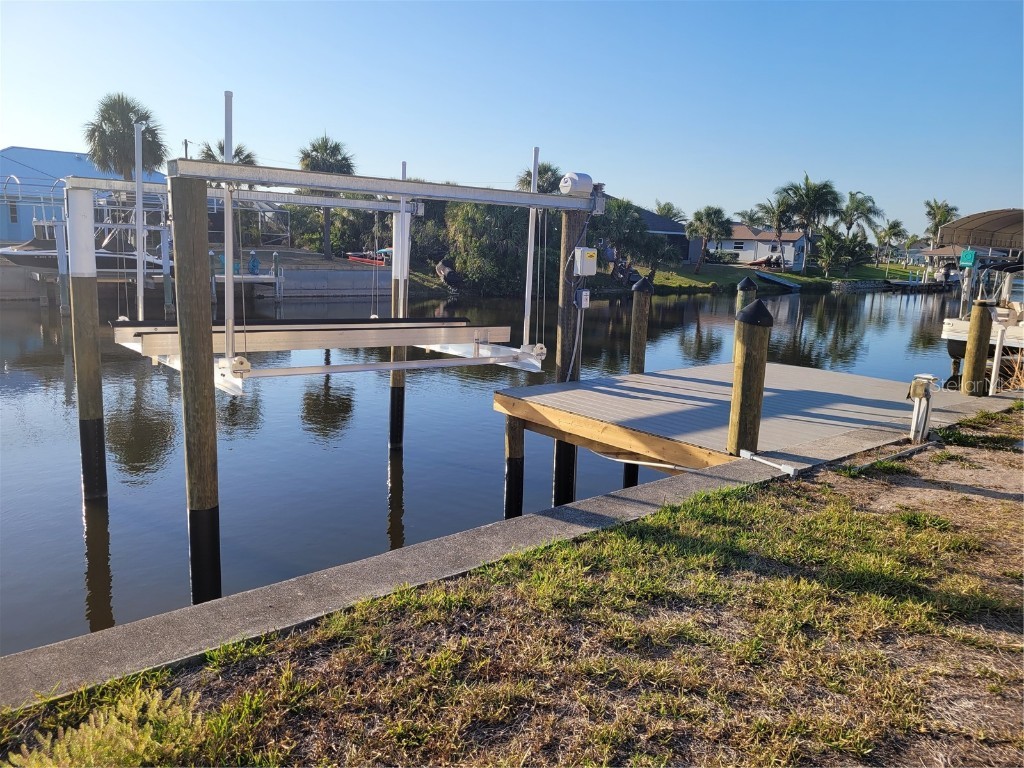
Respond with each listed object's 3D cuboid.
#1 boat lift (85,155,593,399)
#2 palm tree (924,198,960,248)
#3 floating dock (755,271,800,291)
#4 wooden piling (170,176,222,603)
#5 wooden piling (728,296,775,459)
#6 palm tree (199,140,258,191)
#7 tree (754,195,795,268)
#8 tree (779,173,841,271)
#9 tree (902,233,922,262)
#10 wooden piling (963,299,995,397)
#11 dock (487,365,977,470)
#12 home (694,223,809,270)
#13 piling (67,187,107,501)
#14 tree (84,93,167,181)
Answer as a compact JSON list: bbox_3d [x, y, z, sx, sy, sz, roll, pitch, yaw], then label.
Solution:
[{"bbox_3d":[-1.938,-1.282,8.809,4.772,2.038,3.775,-6,13,-39],"label":"boat lift"},{"bbox_3d":[72.598,-25.946,130.000,6.590,10.990,6.590,7,11,28],"label":"palm tree"},{"bbox_3d":[24.082,-9.338,69.830,4.200,0.250,1.300,29,23,31],"label":"floating dock"},{"bbox_3d":[-2.570,0.195,6.274,0.260,3.662,0.260,-6,13,-39],"label":"wooden piling"},{"bbox_3d":[1.799,-0.046,5.801,0.270,1.195,0.270,6,11,17],"label":"wooden piling"},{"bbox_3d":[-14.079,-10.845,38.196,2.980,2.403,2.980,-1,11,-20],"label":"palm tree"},{"bbox_3d":[30.776,-17.729,90.000,5.030,9.040,5.030,5,11,18],"label":"tree"},{"bbox_3d":[33.427,-18.156,87.000,7.470,11.720,7.470,6,11,20],"label":"tree"},{"bbox_3d":[52.485,-17.750,100.792,2.621,4.135,2.621,8,11,26],"label":"tree"},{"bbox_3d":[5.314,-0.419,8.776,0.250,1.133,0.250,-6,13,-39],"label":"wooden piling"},{"bbox_3d":[2.672,0.256,8.537,4.850,0.280,3.000,-6,13,-39],"label":"dock"},{"bbox_3d":[26.386,-15.293,84.684,11.000,4.881,7.500,12,14,42],"label":"home"},{"bbox_3d":[-4.558,-0.370,8.282,0.300,3.375,0.300,-3,12,-29],"label":"piling"},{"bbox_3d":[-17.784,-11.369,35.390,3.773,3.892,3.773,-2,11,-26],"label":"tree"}]

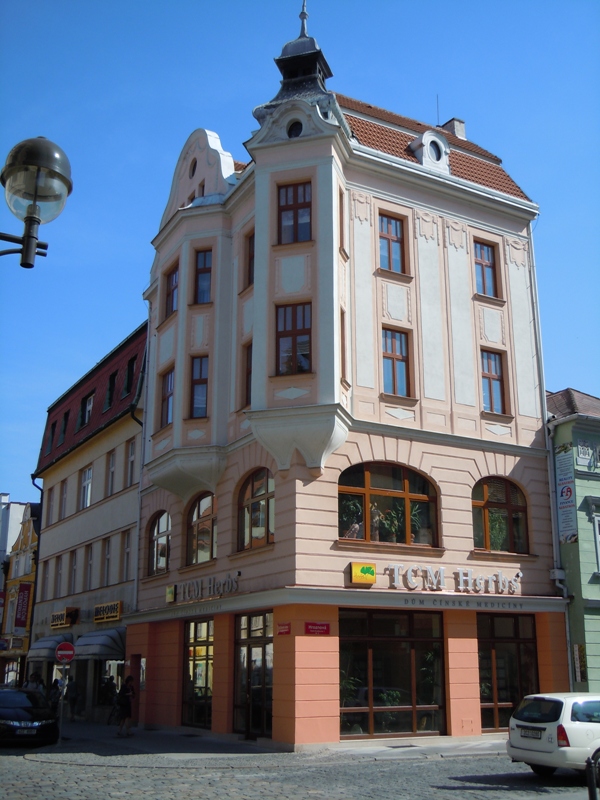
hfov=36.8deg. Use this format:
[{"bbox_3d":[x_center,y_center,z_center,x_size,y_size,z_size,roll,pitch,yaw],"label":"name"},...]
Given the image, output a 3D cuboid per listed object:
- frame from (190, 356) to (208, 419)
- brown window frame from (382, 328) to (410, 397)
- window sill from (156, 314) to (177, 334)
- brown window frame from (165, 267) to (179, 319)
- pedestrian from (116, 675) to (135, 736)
[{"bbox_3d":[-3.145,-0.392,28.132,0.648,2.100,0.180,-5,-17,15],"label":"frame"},{"bbox_3d":[2.757,-1.029,25.790,1.000,1.960,0.140,9,-19,-28],"label":"brown window frame"},{"bbox_3d":[-4.371,-2.548,30.025,0.250,0.160,1.700,9,-19,-28],"label":"window sill"},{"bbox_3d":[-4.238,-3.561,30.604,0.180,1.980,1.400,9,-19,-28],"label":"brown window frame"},{"bbox_3d":[-5.033,8.887,26.216,0.440,1.654,0.460,-8,-18,24],"label":"pedestrian"}]

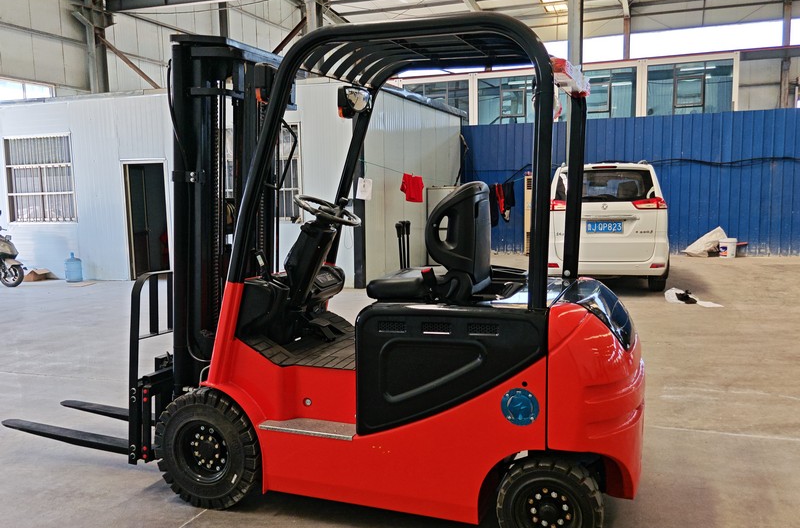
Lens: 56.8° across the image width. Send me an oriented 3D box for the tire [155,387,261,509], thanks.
[{"bbox_3d":[-0.861,0.851,3.534,0.575,0.575,0.195,1,7,21],"label":"tire"}]

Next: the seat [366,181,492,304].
[{"bbox_3d":[0.168,-0.110,3.467,0.540,0.540,0.490,1,7,21],"label":"seat"}]

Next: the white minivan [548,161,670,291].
[{"bbox_3d":[3.166,-0.666,11.329,1.750,1.750,4.500,1,7,16],"label":"white minivan"}]

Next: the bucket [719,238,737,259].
[{"bbox_3d":[5.988,-0.288,13.500,0.305,0.365,0.305,2,7,23],"label":"bucket"}]

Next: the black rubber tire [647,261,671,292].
[{"bbox_3d":[3.438,0.050,9.868,0.205,0.630,0.630,1,7,16],"label":"black rubber tire"}]

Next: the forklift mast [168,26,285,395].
[{"bbox_3d":[-0.860,-0.051,3.871,0.290,2.120,0.660,5,8,21],"label":"forklift mast"}]

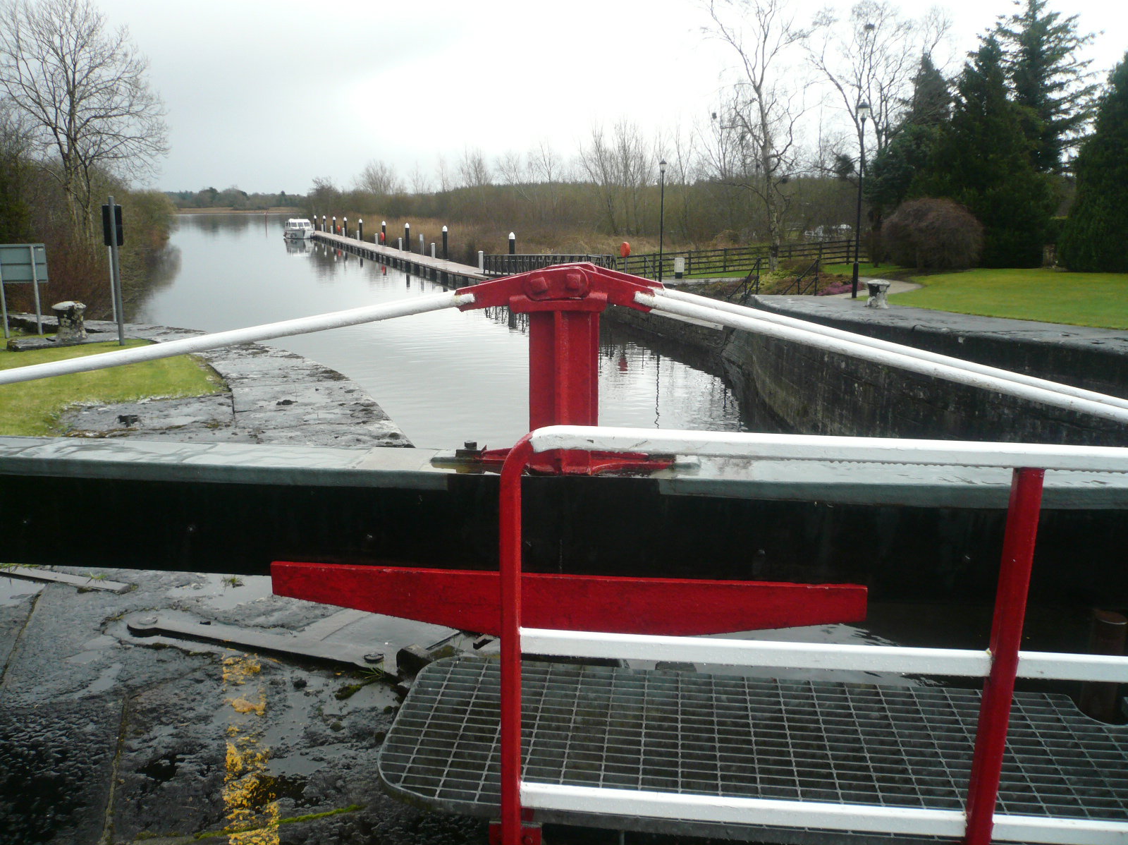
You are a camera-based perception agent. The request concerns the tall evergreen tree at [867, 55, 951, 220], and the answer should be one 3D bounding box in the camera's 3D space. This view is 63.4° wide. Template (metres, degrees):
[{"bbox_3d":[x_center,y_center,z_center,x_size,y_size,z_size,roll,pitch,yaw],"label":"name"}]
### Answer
[{"bbox_3d":[14.167,-10.557,37.054,3.700,8.300,3.700,0,13,0],"label":"tall evergreen tree"}]

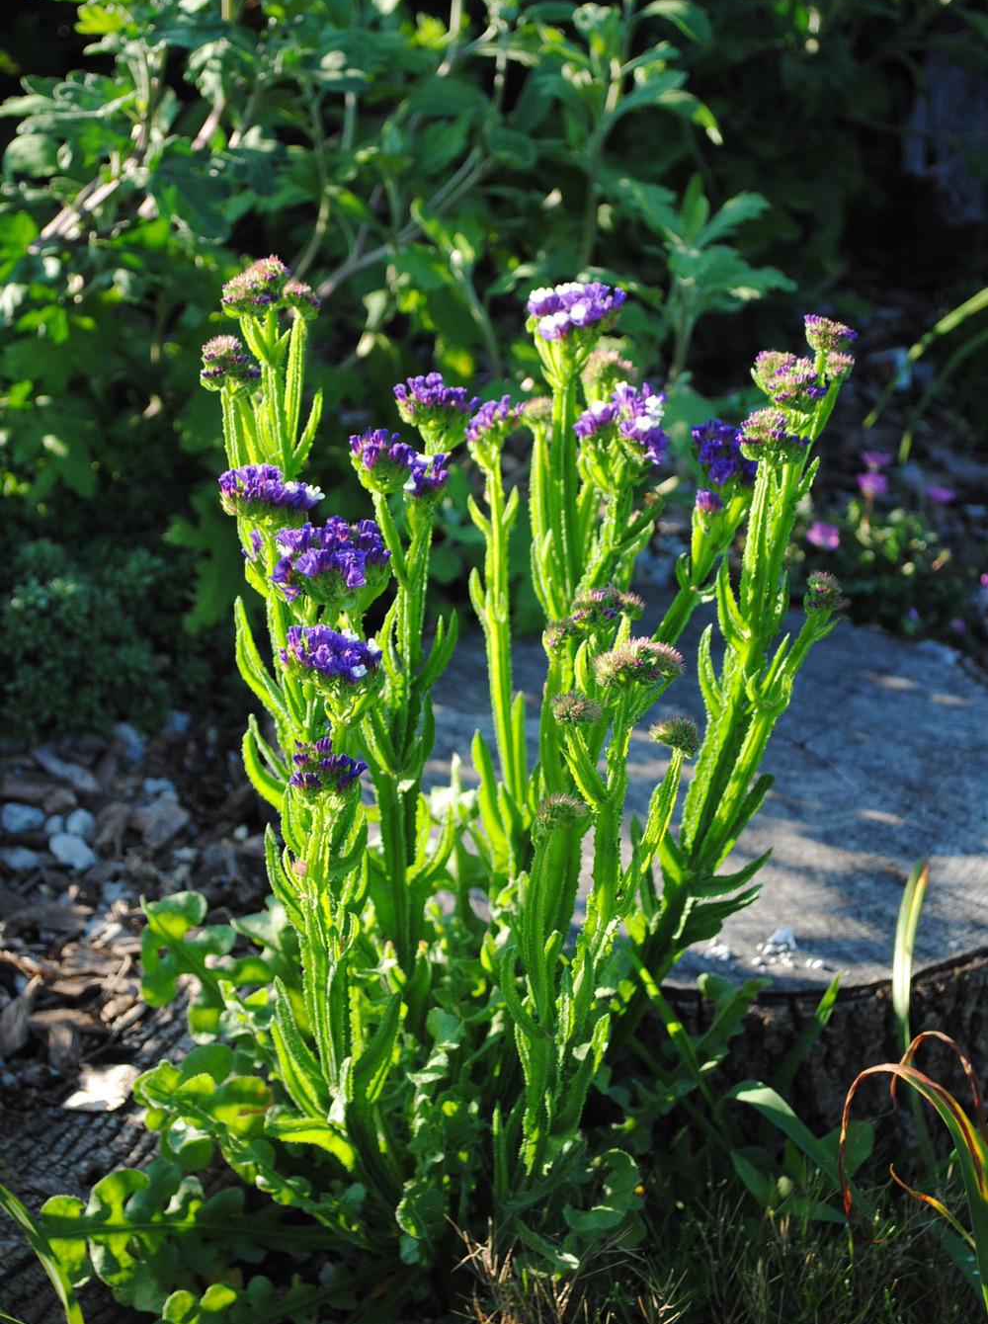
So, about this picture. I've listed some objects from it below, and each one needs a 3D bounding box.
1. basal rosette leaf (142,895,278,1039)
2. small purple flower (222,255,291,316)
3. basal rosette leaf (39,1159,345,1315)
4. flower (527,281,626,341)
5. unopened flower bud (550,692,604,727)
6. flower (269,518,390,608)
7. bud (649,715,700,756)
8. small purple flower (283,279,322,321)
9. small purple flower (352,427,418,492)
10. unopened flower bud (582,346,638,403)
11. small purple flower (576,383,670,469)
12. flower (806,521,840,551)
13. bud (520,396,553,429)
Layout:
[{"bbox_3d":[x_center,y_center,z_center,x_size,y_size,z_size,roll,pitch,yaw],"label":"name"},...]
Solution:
[{"bbox_3d":[-0.126,0.134,1.300,0.059,0.050,0.045,0,28,0],"label":"basal rosette leaf"},{"bbox_3d":[-0.099,-0.156,1.230,0.029,0.022,0.026,0,29,0],"label":"small purple flower"},{"bbox_3d":[-0.126,0.239,1.230,0.128,0.033,0.065,0,28,0],"label":"basal rosette leaf"},{"bbox_3d":[0.032,-0.135,1.140,0.039,0.015,0.030,0,28,0],"label":"flower"},{"bbox_3d":[0.034,0.019,1.220,0.022,0.013,0.019,0,25,0],"label":"unopened flower bud"},{"bbox_3d":[-0.068,-0.042,1.240,0.050,0.032,0.042,0,29,0],"label":"flower"},{"bbox_3d":[0.076,0.031,1.240,0.021,0.015,0.019,0,25,0],"label":"bud"},{"bbox_3d":[-0.082,-0.155,1.260,0.017,0.017,0.017,0,25,0],"label":"small purple flower"},{"bbox_3d":[-0.044,-0.080,1.180,0.026,0.025,0.025,-8,25,0],"label":"small purple flower"},{"bbox_3d":[0.045,-0.113,1.160,0.021,0.016,0.019,0,28,0],"label":"unopened flower bud"},{"bbox_3d":[0.056,-0.103,1.290,0.040,0.034,0.034,0,25,0],"label":"small purple flower"},{"bbox_3d":[0.212,-0.081,1.900,0.021,0.016,0.020,0,25,0],"label":"flower"},{"bbox_3d":[0.016,-0.098,1.150,0.013,0.009,0.013,0,28,0],"label":"bud"}]

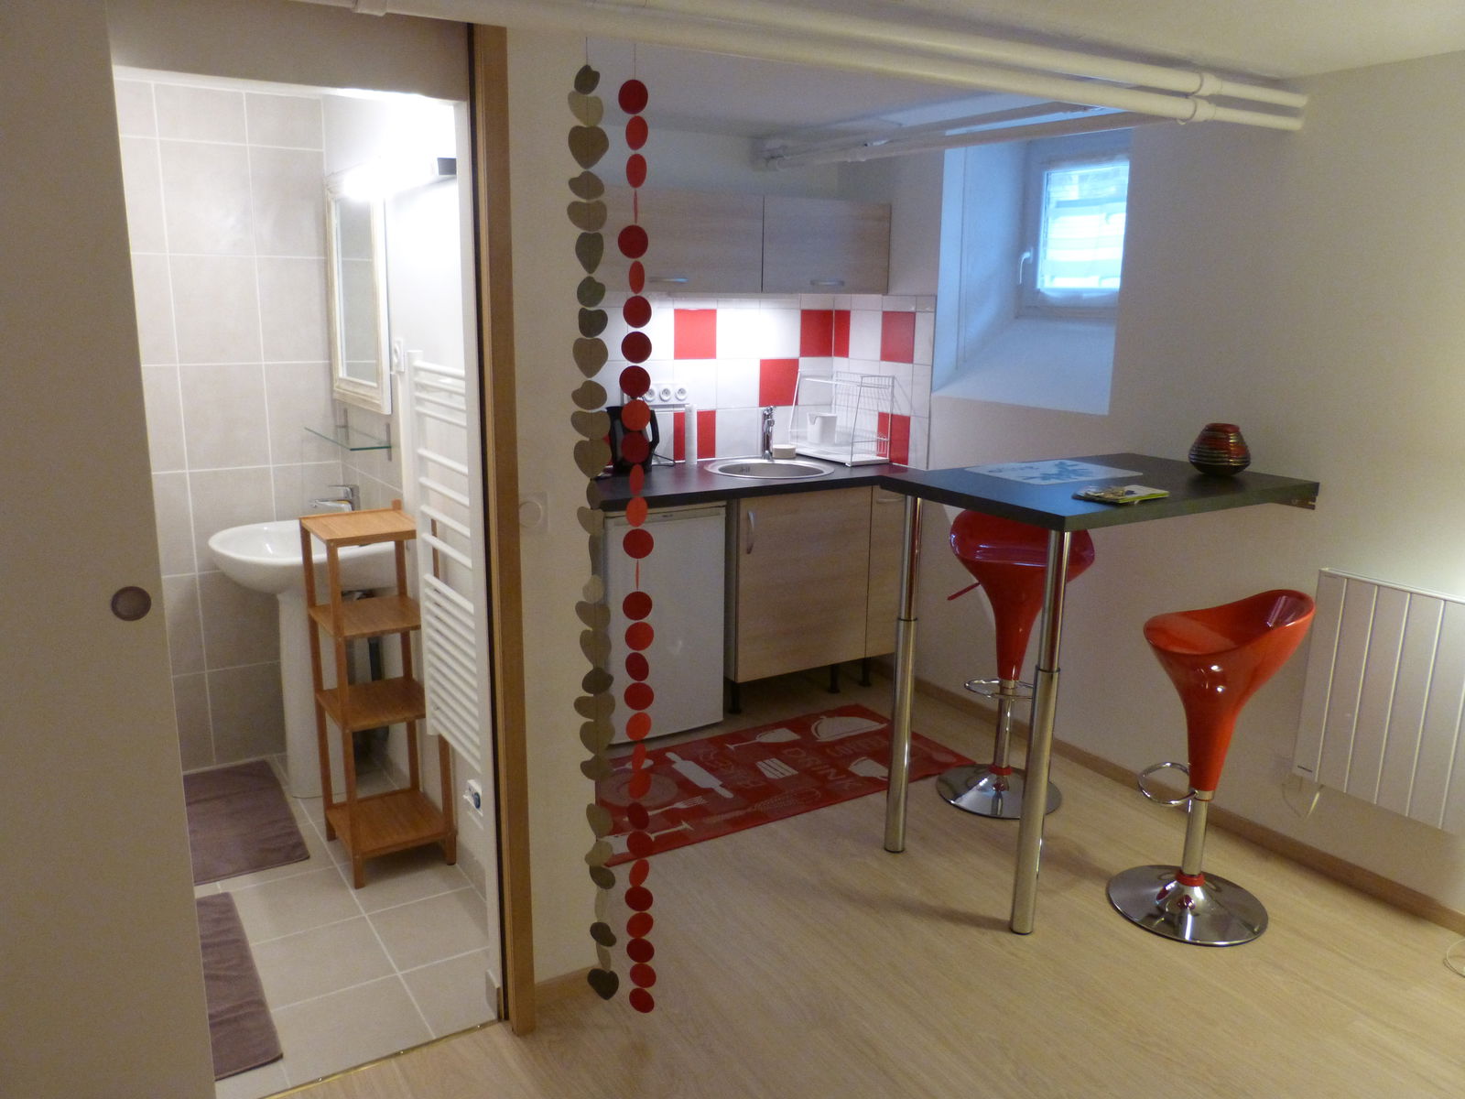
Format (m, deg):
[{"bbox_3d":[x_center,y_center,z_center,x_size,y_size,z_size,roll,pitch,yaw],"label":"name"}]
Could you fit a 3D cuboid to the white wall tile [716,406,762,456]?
[{"bbox_3d":[0.021,-0.482,4.555,0.201,0.198,0.010,-7,15,-32],"label":"white wall tile"}]

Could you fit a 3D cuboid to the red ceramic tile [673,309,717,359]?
[{"bbox_3d":[-0.147,-0.847,4.339,0.200,0.200,0.010,-7,15,-32],"label":"red ceramic tile"}]

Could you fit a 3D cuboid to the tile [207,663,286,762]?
[{"bbox_3d":[-1.637,0.559,3.751,0.250,0.333,0.010,-7,15,-30],"label":"tile"}]

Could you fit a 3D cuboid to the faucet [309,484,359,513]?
[{"bbox_3d":[-1.220,-0.132,3.360,0.150,0.130,0.046,-7,15,-32],"label":"faucet"}]

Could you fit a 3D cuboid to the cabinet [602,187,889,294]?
[{"bbox_3d":[-0.060,-1.160,4.199,1.389,0.344,0.355,-7,15,-30],"label":"cabinet"}]

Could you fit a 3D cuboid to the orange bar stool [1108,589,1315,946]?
[{"bbox_3d":[1.220,0.519,2.839,0.405,0.865,0.425,5,14,18],"label":"orange bar stool"}]

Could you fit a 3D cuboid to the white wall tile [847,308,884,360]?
[{"bbox_3d":[0.555,-0.882,4.551,0.010,0.198,0.201,-7,15,-32],"label":"white wall tile"}]

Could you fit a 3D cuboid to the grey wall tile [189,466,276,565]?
[{"bbox_3d":[-1.627,-0.101,3.601,0.250,0.333,0.010,-7,15,-30],"label":"grey wall tile"}]

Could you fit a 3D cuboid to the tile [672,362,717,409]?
[{"bbox_3d":[-0.150,-0.654,4.382,0.200,0.200,0.010,-7,15,-32],"label":"tile"}]

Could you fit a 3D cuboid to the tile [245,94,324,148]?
[{"bbox_3d":[-1.395,-1.328,3.429,0.224,0.151,0.010,-7,15,-32],"label":"tile"}]

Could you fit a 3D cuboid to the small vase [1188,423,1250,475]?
[{"bbox_3d":[1.393,-0.283,3.121,0.176,0.141,0.176,-7,15,-32],"label":"small vase"}]

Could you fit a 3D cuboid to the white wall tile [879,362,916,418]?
[{"bbox_3d":[0.661,-0.648,4.428,0.010,0.198,0.201,-7,15,-32],"label":"white wall tile"}]

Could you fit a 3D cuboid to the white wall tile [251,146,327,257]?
[{"bbox_3d":[-1.399,-1.092,3.481,0.224,0.329,0.010,-7,15,-32],"label":"white wall tile"}]

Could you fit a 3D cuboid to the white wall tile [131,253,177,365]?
[{"bbox_3d":[-1.829,-0.724,3.328,0.250,0.333,0.010,-7,15,-30],"label":"white wall tile"}]

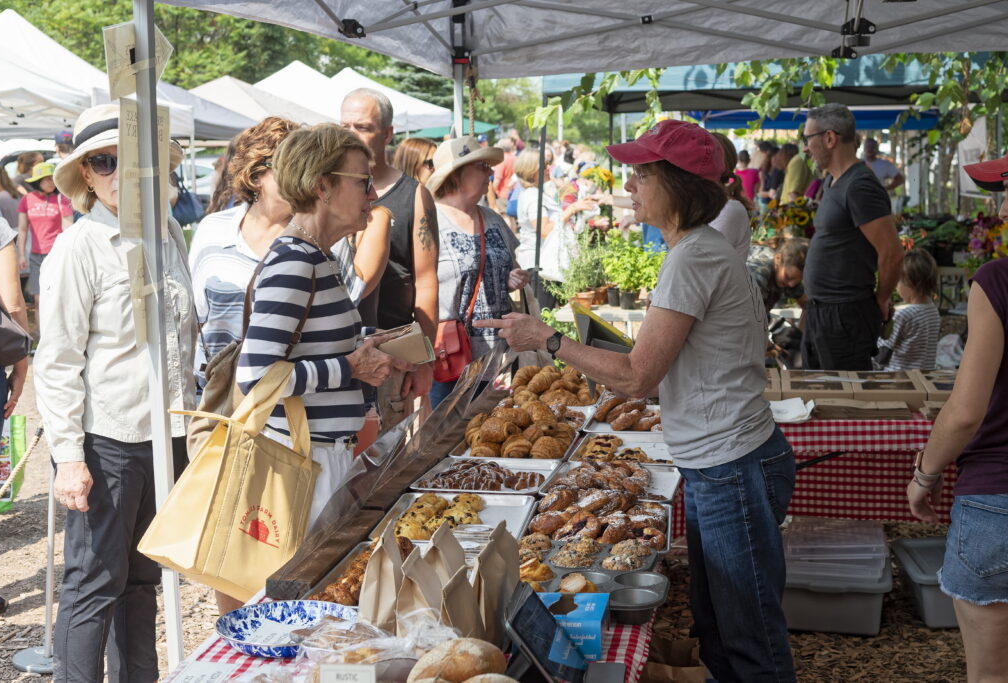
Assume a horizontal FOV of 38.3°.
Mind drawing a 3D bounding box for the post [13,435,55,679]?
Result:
[{"bbox_3d":[-1.486,0.628,4.696,0.250,0.840,0.250,0,8,0],"label":"post"}]

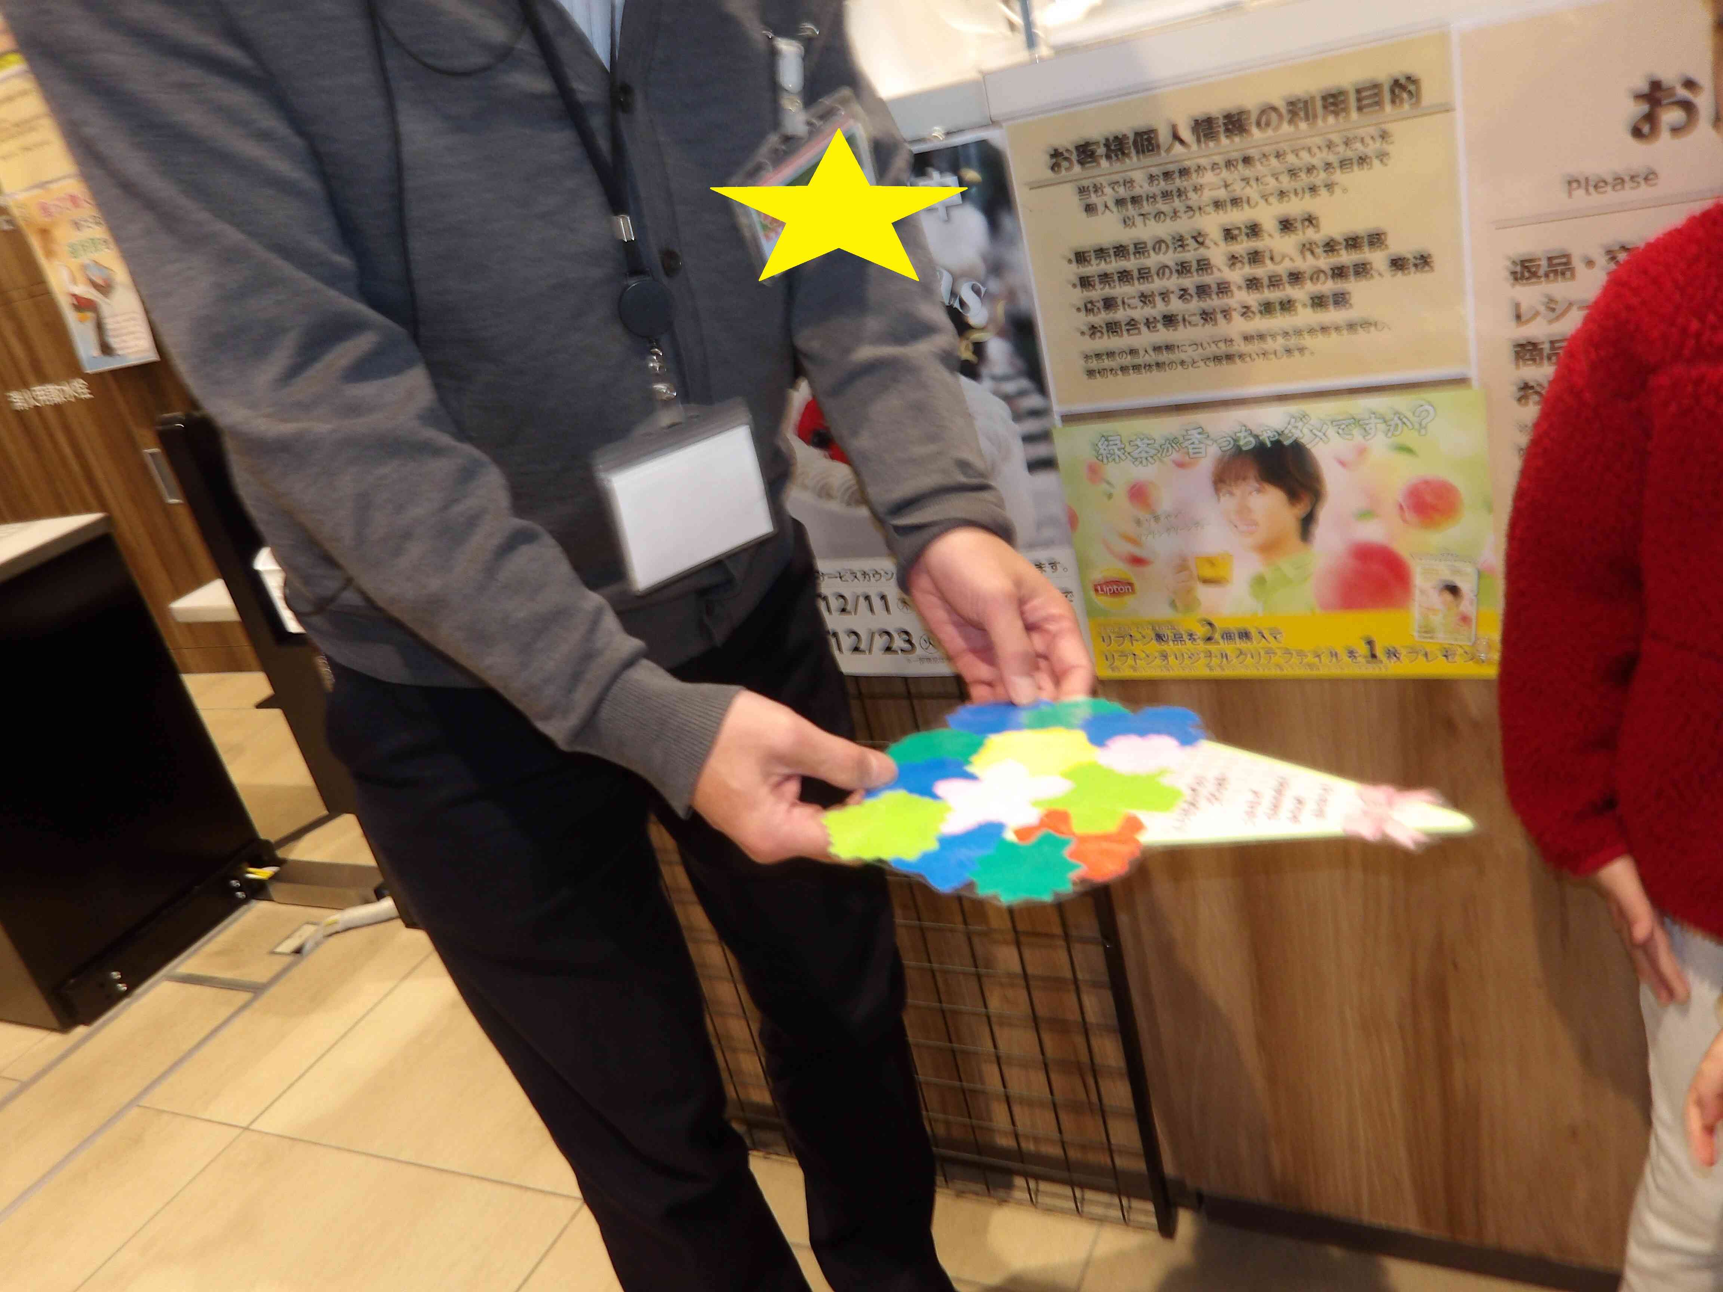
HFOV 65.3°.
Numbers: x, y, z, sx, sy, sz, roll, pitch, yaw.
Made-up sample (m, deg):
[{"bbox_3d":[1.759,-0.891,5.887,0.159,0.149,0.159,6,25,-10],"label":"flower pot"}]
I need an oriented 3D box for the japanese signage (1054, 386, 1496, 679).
[{"bbox_3d":[0.301,-0.071,0.992,0.300,0.212,0.012,-1,25,29],"label":"japanese signage"}]

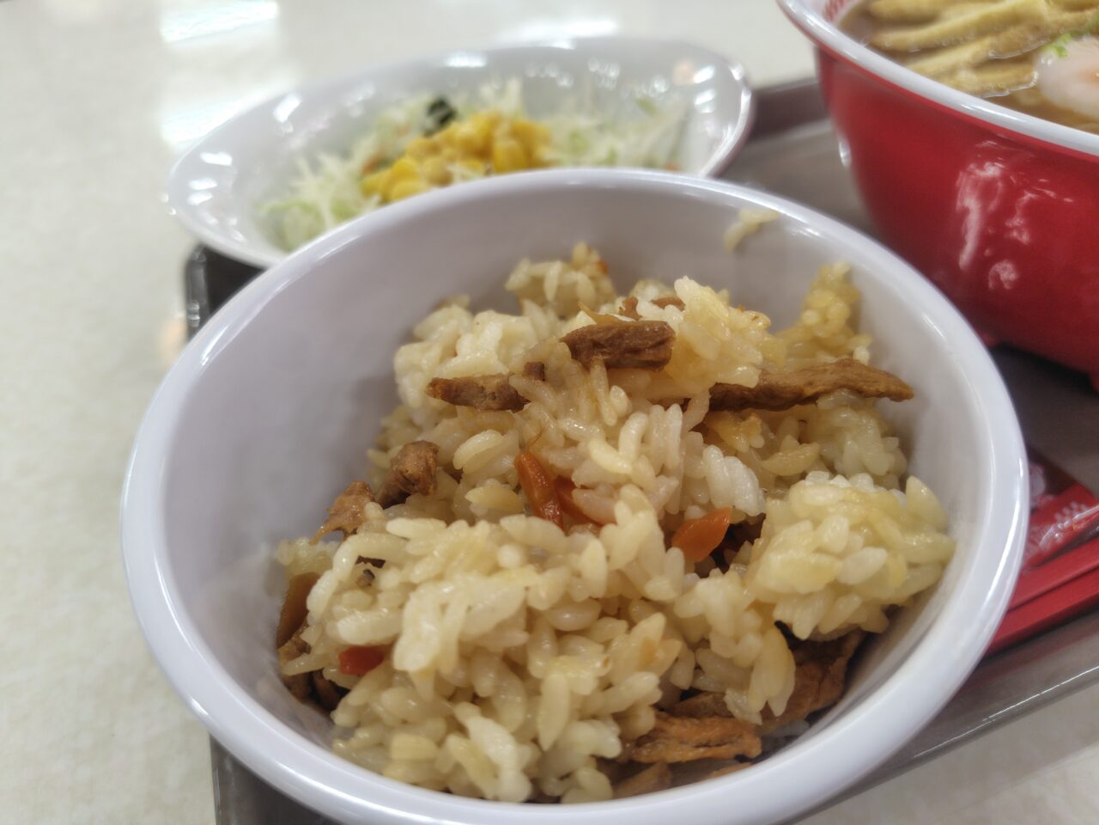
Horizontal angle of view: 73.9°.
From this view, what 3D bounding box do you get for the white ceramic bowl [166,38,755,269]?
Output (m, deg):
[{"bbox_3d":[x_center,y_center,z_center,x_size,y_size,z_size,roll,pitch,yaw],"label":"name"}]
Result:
[{"bbox_3d":[-0.019,-0.064,0.220,0.167,0.047,0.124,-23,48,-18],"label":"white ceramic bowl"}]

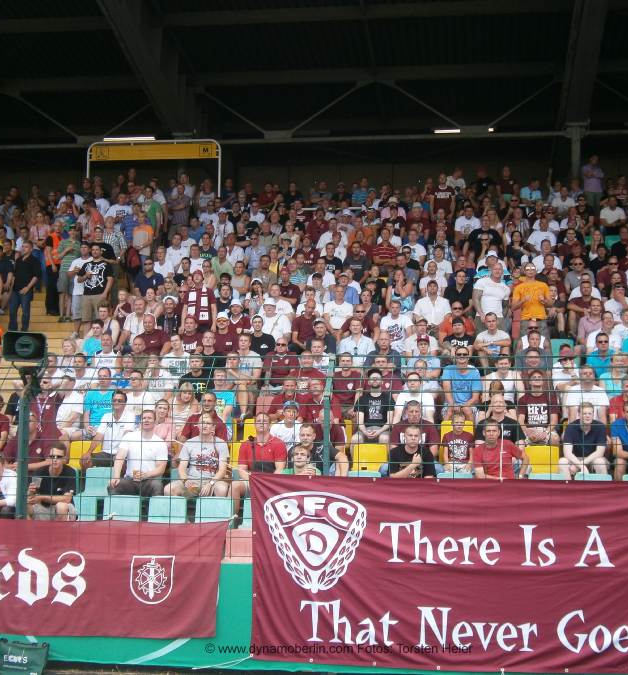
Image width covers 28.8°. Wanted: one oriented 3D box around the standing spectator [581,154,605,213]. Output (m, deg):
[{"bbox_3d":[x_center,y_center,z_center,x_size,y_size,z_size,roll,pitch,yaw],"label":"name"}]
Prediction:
[{"bbox_3d":[6.221,-3.194,27.200,0.520,1.746,0.400,0,-7,7],"label":"standing spectator"}]

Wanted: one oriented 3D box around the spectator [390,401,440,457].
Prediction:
[{"bbox_3d":[1.136,1.295,13.949,0.540,1.180,0.750,0,-6,9],"label":"spectator"}]

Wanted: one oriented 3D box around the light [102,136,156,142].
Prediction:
[{"bbox_3d":[-4.806,-5.153,31.800,1.530,0.100,0.150,0,-6,9],"label":"light"}]

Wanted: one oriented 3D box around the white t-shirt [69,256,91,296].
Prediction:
[{"bbox_3d":[-4.055,-1.064,21.500,0.520,0.700,0.320,1,-4,-6],"label":"white t-shirt"}]

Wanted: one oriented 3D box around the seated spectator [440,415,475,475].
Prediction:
[{"bbox_3d":[1.646,1.365,14.007,0.400,1.020,0.620,0,-7,7],"label":"seated spectator"}]

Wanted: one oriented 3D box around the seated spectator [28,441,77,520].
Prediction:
[{"bbox_3d":[-2.660,1.695,12.485,0.520,1.220,0.800,0,-5,7],"label":"seated spectator"}]

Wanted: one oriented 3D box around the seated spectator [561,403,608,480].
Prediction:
[{"bbox_3d":[3.039,1.333,13.727,0.550,1.210,0.780,0,-6,7],"label":"seated spectator"}]

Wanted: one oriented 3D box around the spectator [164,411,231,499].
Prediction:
[{"bbox_3d":[-1.264,1.478,13.401,0.580,1.330,0.820,0,-4,8],"label":"spectator"}]

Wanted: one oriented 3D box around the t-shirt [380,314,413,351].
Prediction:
[{"bbox_3d":[1.233,-0.059,18.151,0.500,0.580,0.300,0,-6,9],"label":"t-shirt"}]

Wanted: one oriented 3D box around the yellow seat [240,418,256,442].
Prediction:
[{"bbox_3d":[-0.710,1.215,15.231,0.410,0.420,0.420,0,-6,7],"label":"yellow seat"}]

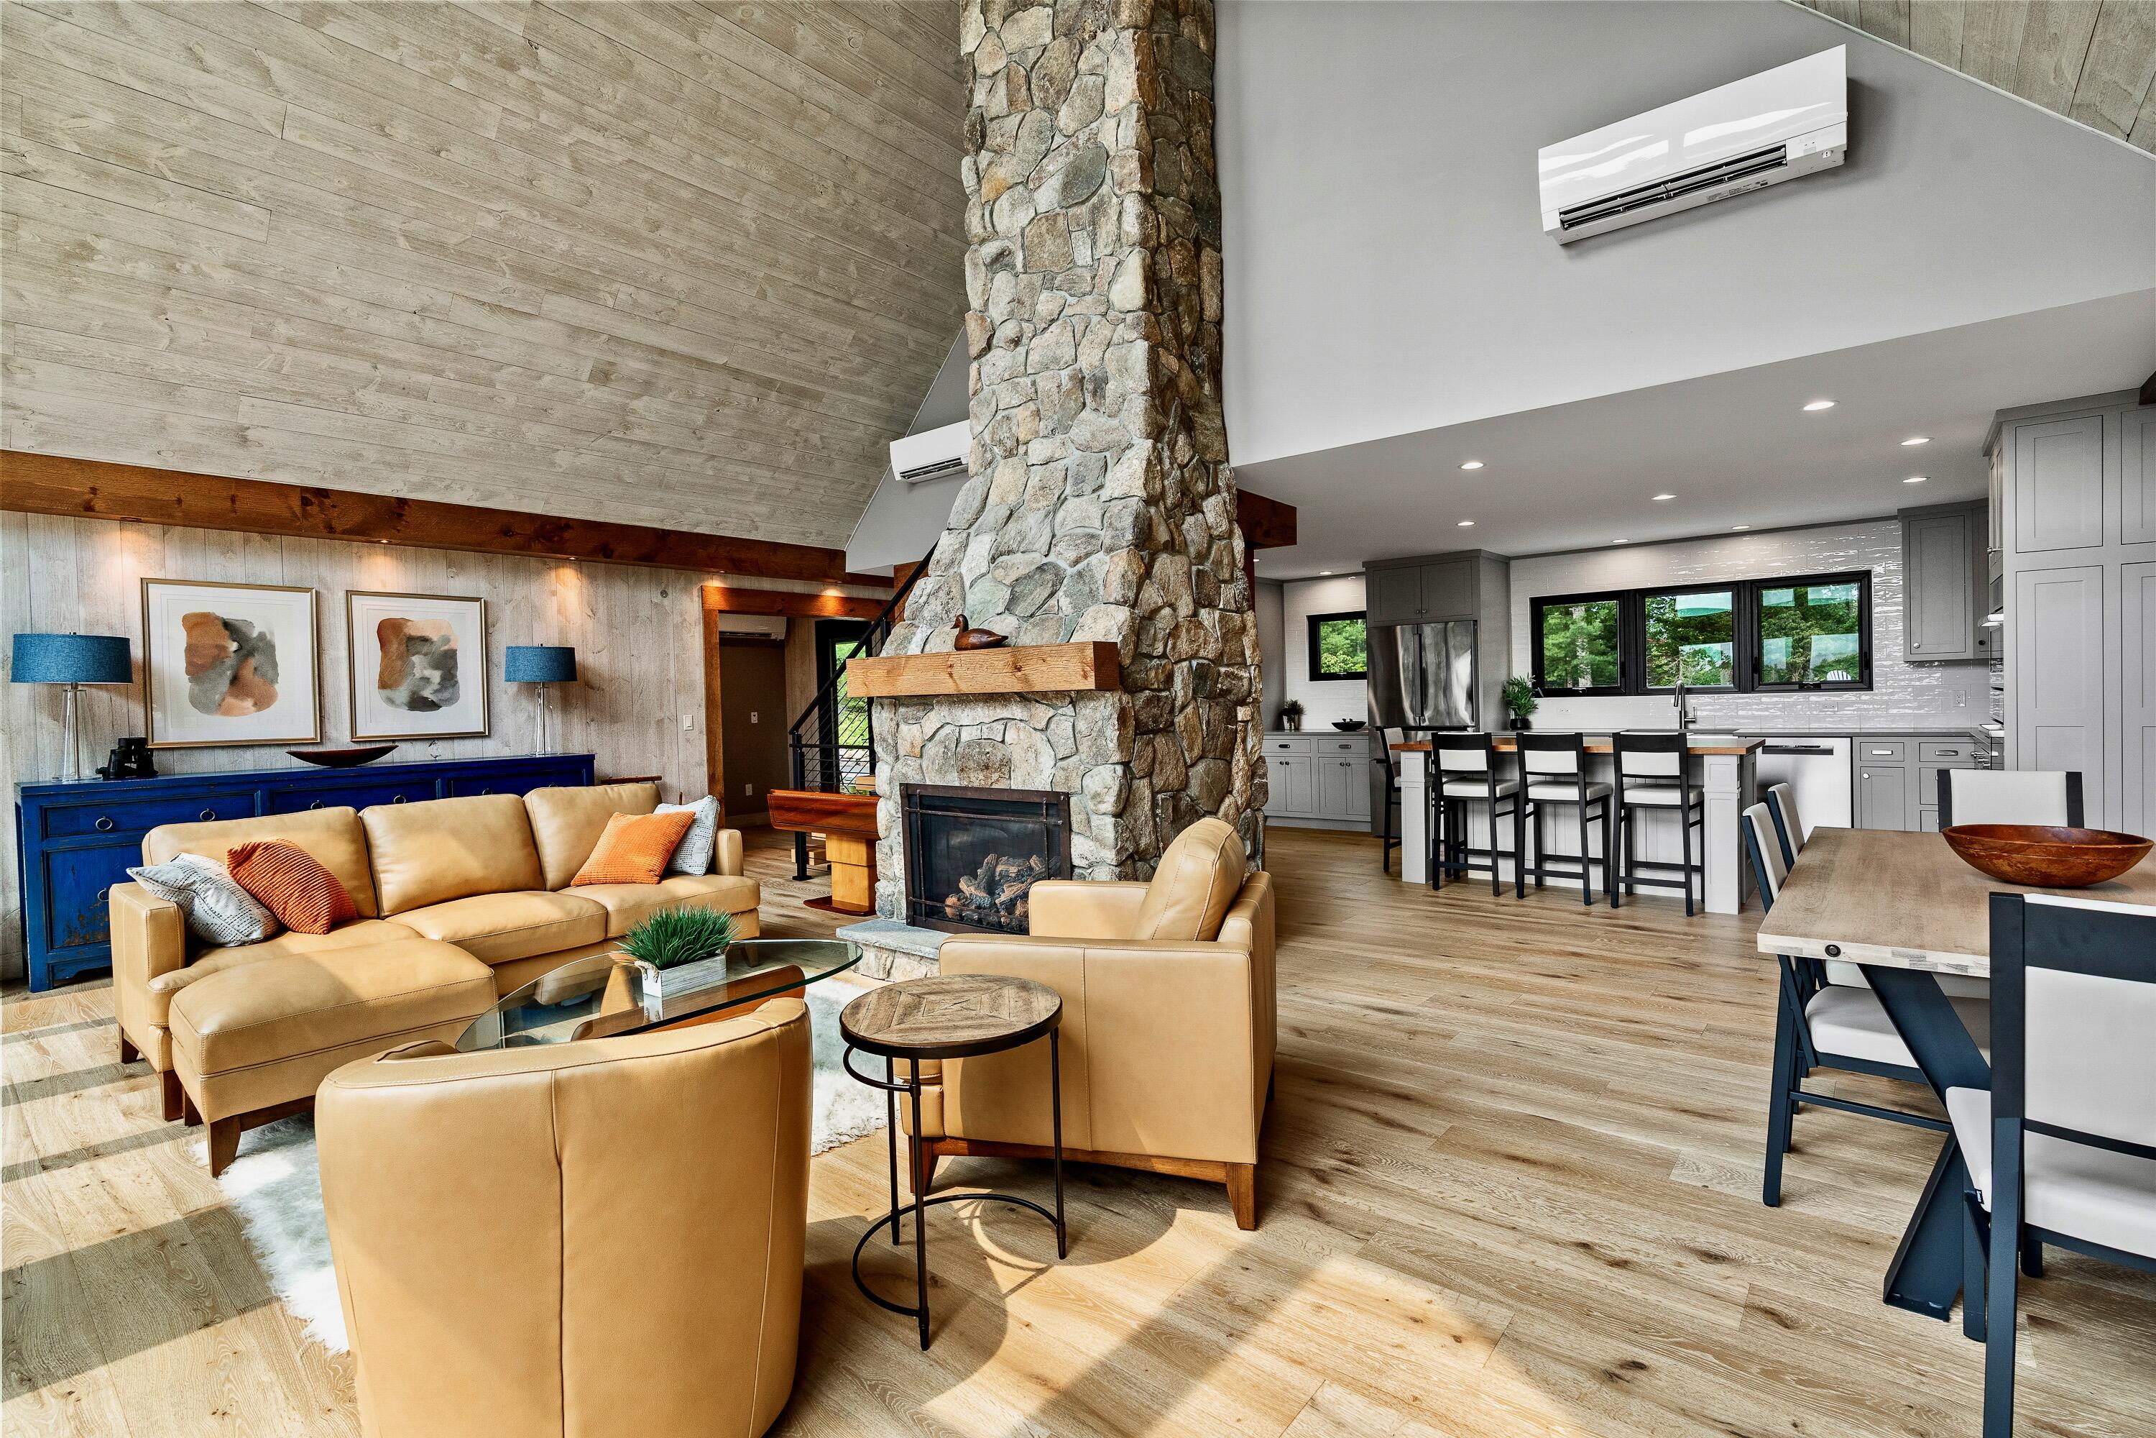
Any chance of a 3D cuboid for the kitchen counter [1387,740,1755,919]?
[{"bbox_3d":[3.170,0.615,6.197,1.975,0.920,0.920,0,2,39],"label":"kitchen counter"}]

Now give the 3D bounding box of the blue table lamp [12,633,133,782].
[{"bbox_3d":[-5.104,-0.058,4.878,0.430,0.765,0.430,0,2,39],"label":"blue table lamp"}]

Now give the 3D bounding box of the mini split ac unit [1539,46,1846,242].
[{"bbox_3d":[2.233,-2.069,3.528,0.926,0.300,0.235,0,2,39],"label":"mini split ac unit"}]

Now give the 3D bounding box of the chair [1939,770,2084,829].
[{"bbox_3d":[3.092,0.677,3.149,0.420,0.965,0.580,0,2,39],"label":"chair"}]

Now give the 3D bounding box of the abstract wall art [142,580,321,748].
[{"bbox_3d":[-4.935,-0.311,5.624,0.040,0.950,0.780,0,2,39],"label":"abstract wall art"}]

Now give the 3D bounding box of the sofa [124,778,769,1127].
[{"bbox_3d":[-2.635,0.828,4.246,1.030,0.915,2.250,0,2,39],"label":"sofa"}]

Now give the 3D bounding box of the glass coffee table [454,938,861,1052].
[{"bbox_3d":[-1.388,1.043,3.164,0.940,0.400,1.290,0,2,39],"label":"glass coffee table"}]

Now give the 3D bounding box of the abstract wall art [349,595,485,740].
[{"bbox_3d":[-4.264,-0.336,6.238,0.040,0.945,0.788,0,2,39],"label":"abstract wall art"}]

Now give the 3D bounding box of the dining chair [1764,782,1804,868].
[{"bbox_3d":[2.429,0.696,2.878,0.580,0.975,0.420,0,2,39],"label":"dining chair"}]

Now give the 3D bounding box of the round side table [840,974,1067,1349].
[{"bbox_3d":[-0.268,0.958,2.161,0.490,0.623,0.490,-1,1,0],"label":"round side table"}]

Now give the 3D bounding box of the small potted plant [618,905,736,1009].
[{"bbox_3d":[-1.246,0.725,3.017,0.190,0.235,0.280,0,2,39],"label":"small potted plant"}]

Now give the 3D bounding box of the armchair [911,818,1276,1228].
[{"bbox_3d":[0.067,0.779,2.808,0.950,0.935,0.800,-1,1,14],"label":"armchair"}]

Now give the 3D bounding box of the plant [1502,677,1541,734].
[{"bbox_3d":[3.763,-0.134,8.183,0.260,0.475,0.260,0,2,39],"label":"plant"}]

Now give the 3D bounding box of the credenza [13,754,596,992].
[{"bbox_3d":[-4.357,0.780,5.770,0.460,0.985,2.690,0,2,39],"label":"credenza"}]

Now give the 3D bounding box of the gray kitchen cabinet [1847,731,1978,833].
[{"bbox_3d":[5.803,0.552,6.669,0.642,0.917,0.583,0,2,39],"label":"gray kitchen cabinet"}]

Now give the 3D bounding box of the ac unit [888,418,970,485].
[{"bbox_3d":[-1.051,-2.049,7.403,0.925,0.302,0.235,0,2,39],"label":"ac unit"}]

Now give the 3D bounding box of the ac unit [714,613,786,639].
[{"bbox_3d":[-3.453,-0.963,9.874,0.230,0.300,0.860,0,2,39],"label":"ac unit"}]

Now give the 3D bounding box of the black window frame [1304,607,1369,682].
[{"bbox_3d":[2.673,-0.721,9.569,0.812,0.675,0.080,0,2,39],"label":"black window frame"}]

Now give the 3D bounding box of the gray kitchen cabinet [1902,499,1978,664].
[{"bbox_3d":[5.944,-0.927,6.647,0.377,1.027,0.340,0,2,39],"label":"gray kitchen cabinet"}]

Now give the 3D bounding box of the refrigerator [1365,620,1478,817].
[{"bbox_3d":[3.150,0.120,8.458,0.905,1.840,0.800,0,2,39],"label":"refrigerator"}]

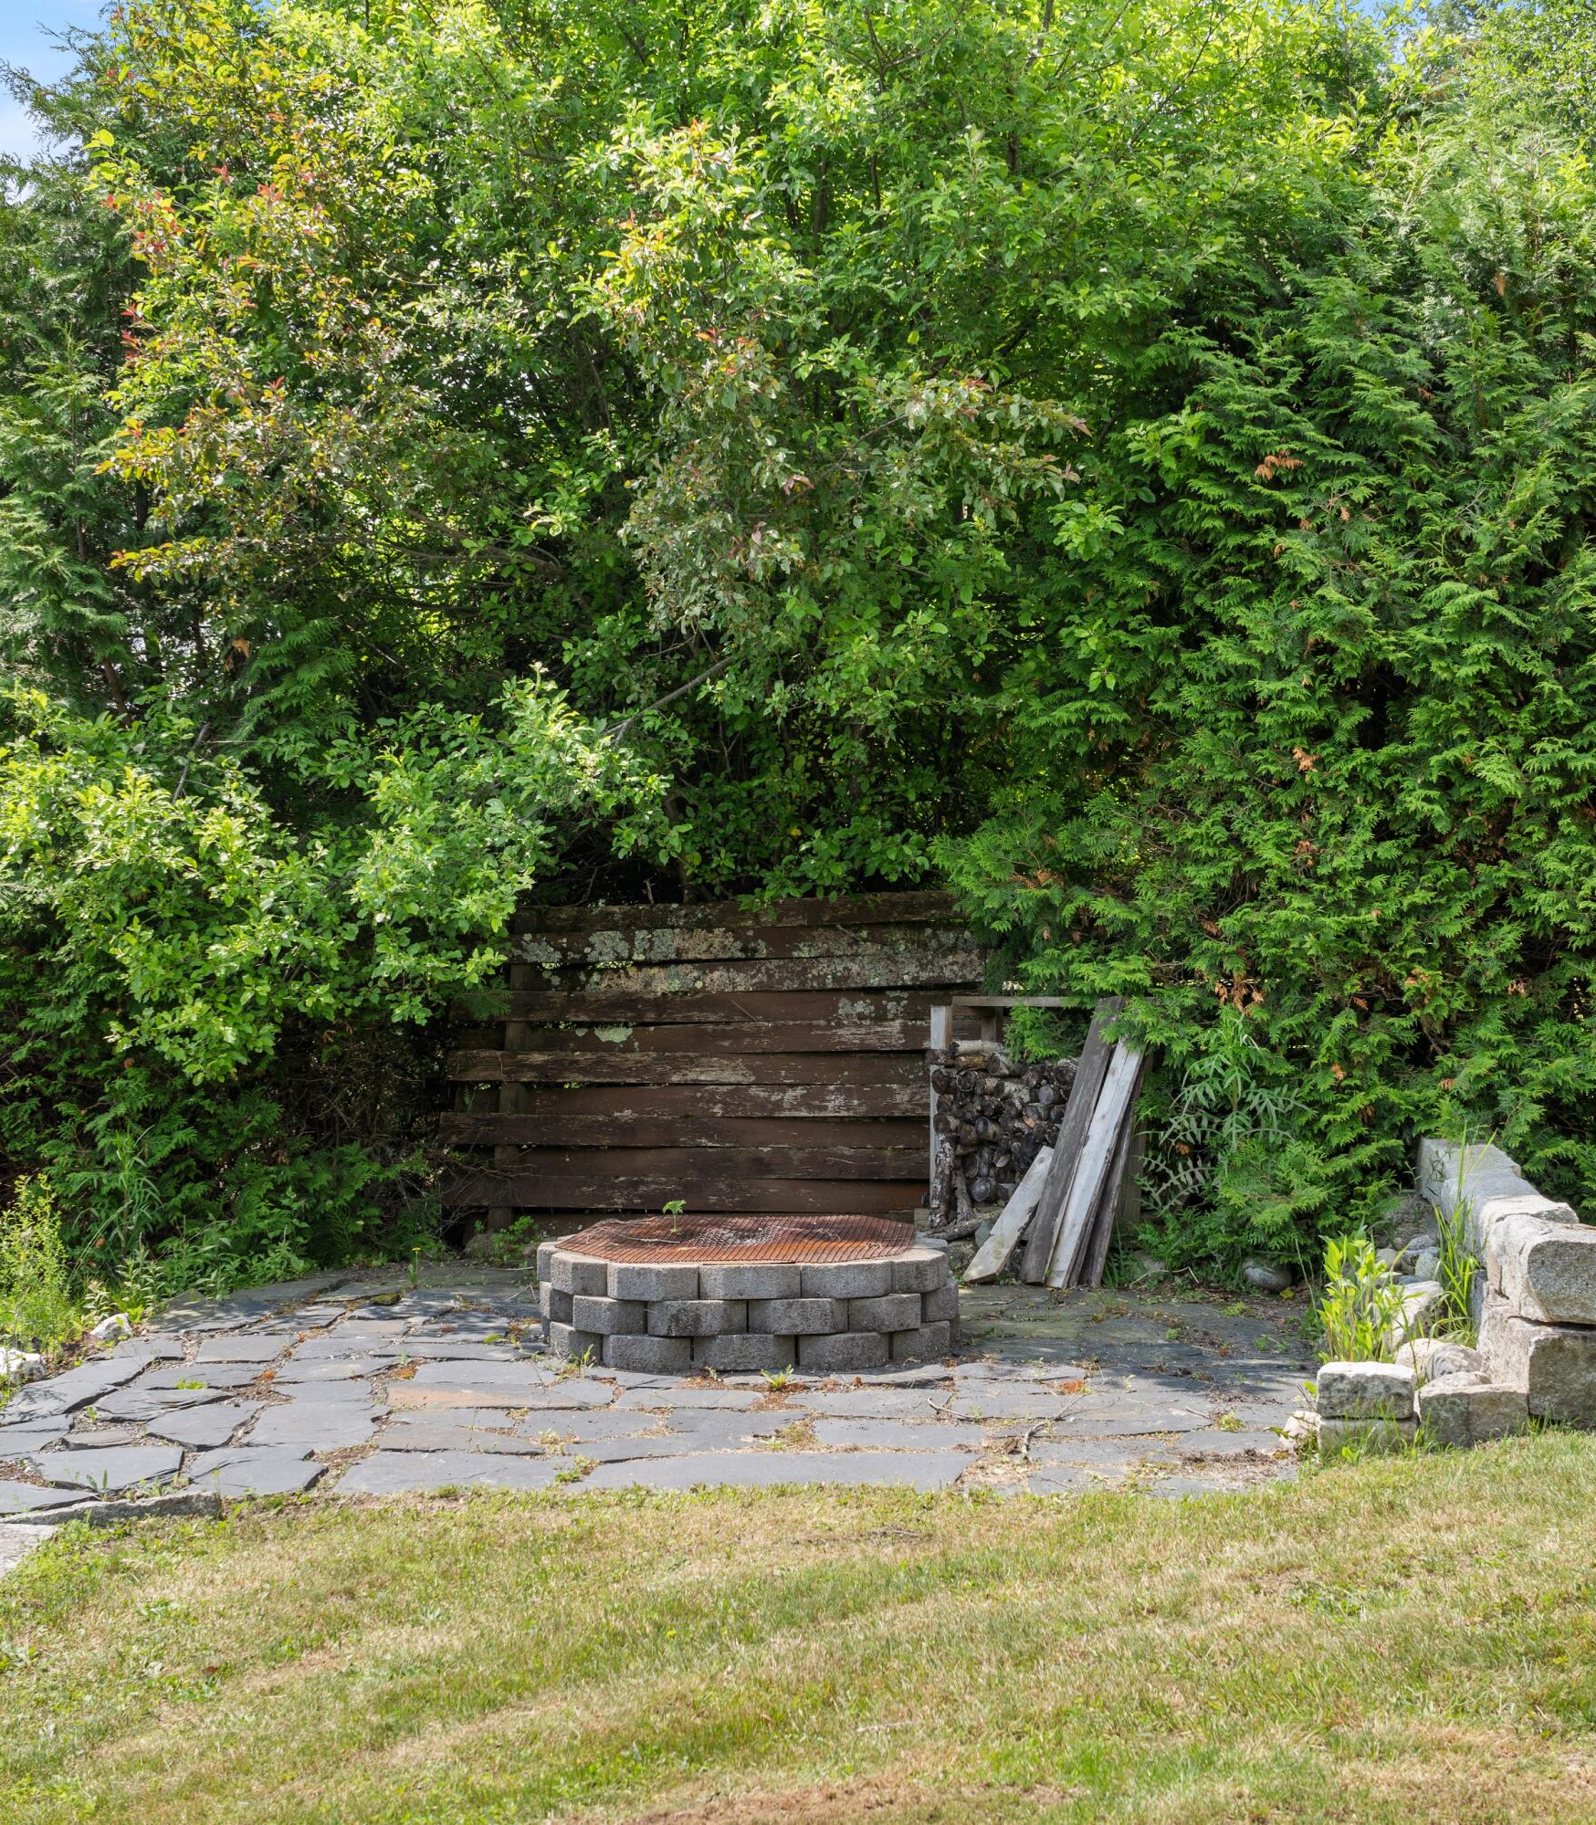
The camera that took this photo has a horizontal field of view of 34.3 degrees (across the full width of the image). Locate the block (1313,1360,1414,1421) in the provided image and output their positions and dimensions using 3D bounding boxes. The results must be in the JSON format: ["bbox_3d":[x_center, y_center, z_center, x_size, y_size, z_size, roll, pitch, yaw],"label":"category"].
[{"bbox_3d":[1.400,1.173,6.370,0.240,0.120,0.190,0,-2,7],"label":"block"}]

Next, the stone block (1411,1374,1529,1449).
[{"bbox_3d":[1.650,1.237,6.370,0.270,0.150,0.250,0,-2,7],"label":"stone block"}]

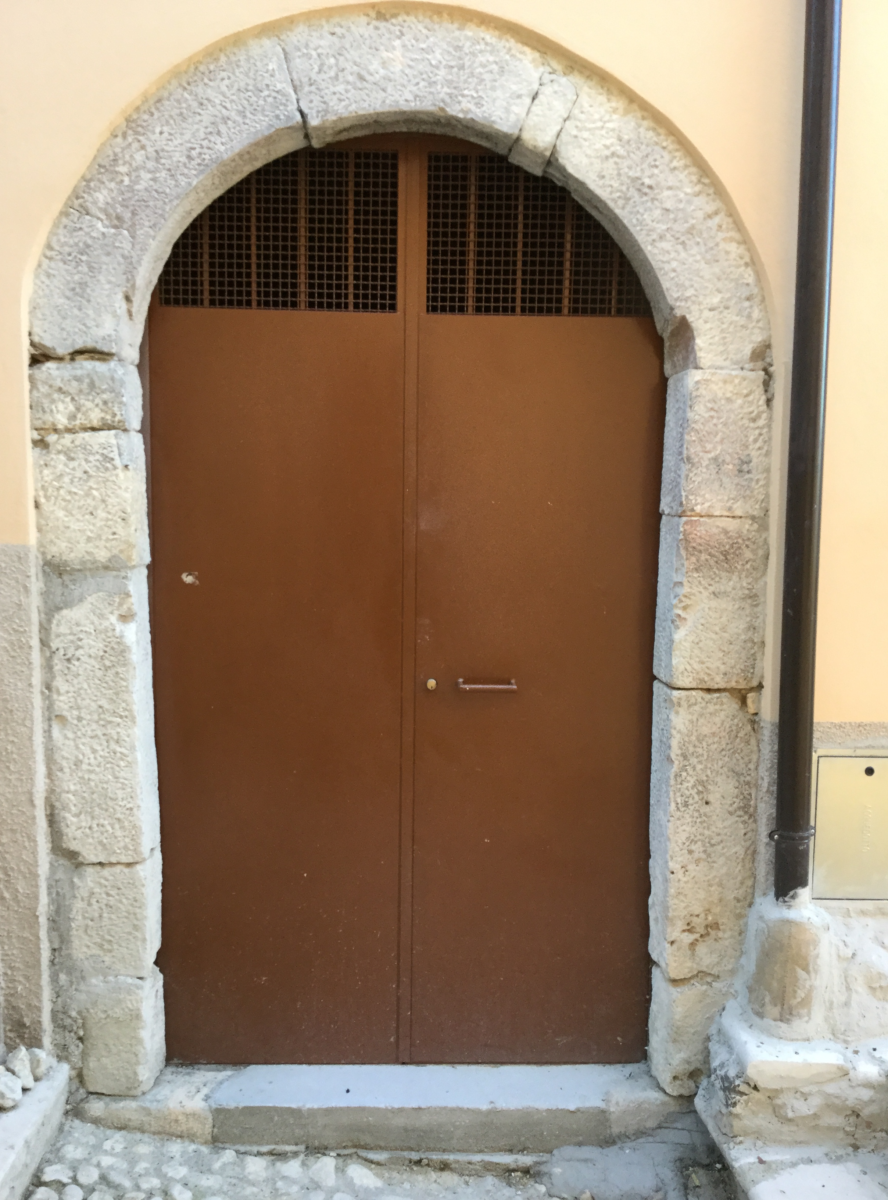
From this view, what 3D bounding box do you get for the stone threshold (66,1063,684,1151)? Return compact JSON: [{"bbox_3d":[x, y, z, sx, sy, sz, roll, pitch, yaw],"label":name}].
[{"bbox_3d":[-0.148,1.319,2.807,1.542,0.117,0.227,1,5,-2],"label":"stone threshold"}]

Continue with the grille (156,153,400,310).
[{"bbox_3d":[-0.413,-0.930,2.702,0.600,0.395,0.030,1,5,-2],"label":"grille"}]

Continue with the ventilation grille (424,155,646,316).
[{"bbox_3d":[0.247,-0.920,2.723,0.580,0.394,0.030,1,5,-2],"label":"ventilation grille"}]

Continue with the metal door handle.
[{"bbox_3d":[0.112,0.220,2.783,0.152,0.024,0.062,1,5,-2],"label":"metal door handle"}]

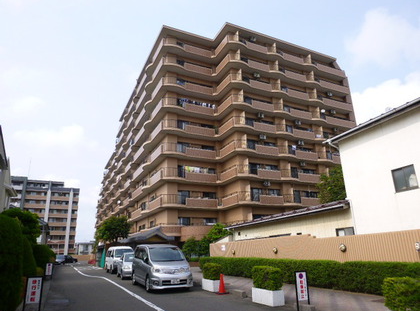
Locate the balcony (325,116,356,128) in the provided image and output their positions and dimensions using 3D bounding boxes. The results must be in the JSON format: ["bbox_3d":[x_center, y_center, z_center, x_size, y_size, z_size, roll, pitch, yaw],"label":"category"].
[{"bbox_3d":[17.922,-4.456,41.917,5.560,0.871,0.500,7,-20,-25],"label":"balcony"}]

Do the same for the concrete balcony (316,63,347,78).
[{"bbox_3d":[18.364,-12.844,46.867,5.884,1.015,1.200,6,-19,-26],"label":"concrete balcony"}]

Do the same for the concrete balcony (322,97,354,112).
[{"bbox_3d":[17.829,-7.115,42.789,5.560,0.871,0.500,7,-20,-25],"label":"concrete balcony"}]

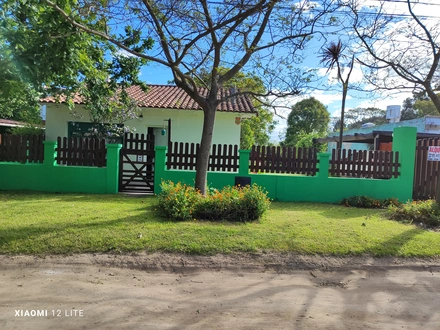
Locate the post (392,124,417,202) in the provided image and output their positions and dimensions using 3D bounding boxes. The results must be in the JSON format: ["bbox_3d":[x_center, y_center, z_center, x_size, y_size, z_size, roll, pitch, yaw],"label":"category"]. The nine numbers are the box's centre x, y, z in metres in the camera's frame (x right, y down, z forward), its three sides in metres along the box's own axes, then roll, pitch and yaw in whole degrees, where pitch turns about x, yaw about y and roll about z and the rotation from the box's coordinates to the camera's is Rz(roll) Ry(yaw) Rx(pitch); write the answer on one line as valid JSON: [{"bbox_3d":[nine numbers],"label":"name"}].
[{"bbox_3d":[5.668,0.042,9.008,0.450,2.261,0.400,2,3,-2],"label":"post"}]

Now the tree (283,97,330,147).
[{"bbox_3d":[8.846,-3.318,30.174,4.600,7.126,4.600,2,3,-2],"label":"tree"}]

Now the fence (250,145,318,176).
[{"bbox_3d":[1.937,-0.118,8.744,2.094,0.836,0.070,2,3,-2],"label":"fence"}]

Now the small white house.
[{"bbox_3d":[-2.795,-1.841,15.014,8.135,4.600,8.000,2,3,-2],"label":"small white house"}]

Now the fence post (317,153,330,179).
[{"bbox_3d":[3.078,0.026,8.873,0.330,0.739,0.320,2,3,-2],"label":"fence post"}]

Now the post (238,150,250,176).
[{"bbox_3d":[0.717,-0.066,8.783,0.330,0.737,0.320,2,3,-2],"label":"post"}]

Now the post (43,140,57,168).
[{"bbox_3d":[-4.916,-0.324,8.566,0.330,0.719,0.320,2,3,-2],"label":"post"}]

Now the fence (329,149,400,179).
[{"bbox_3d":[4.392,-0.010,8.839,2.183,0.854,0.070,2,3,-2],"label":"fence"}]

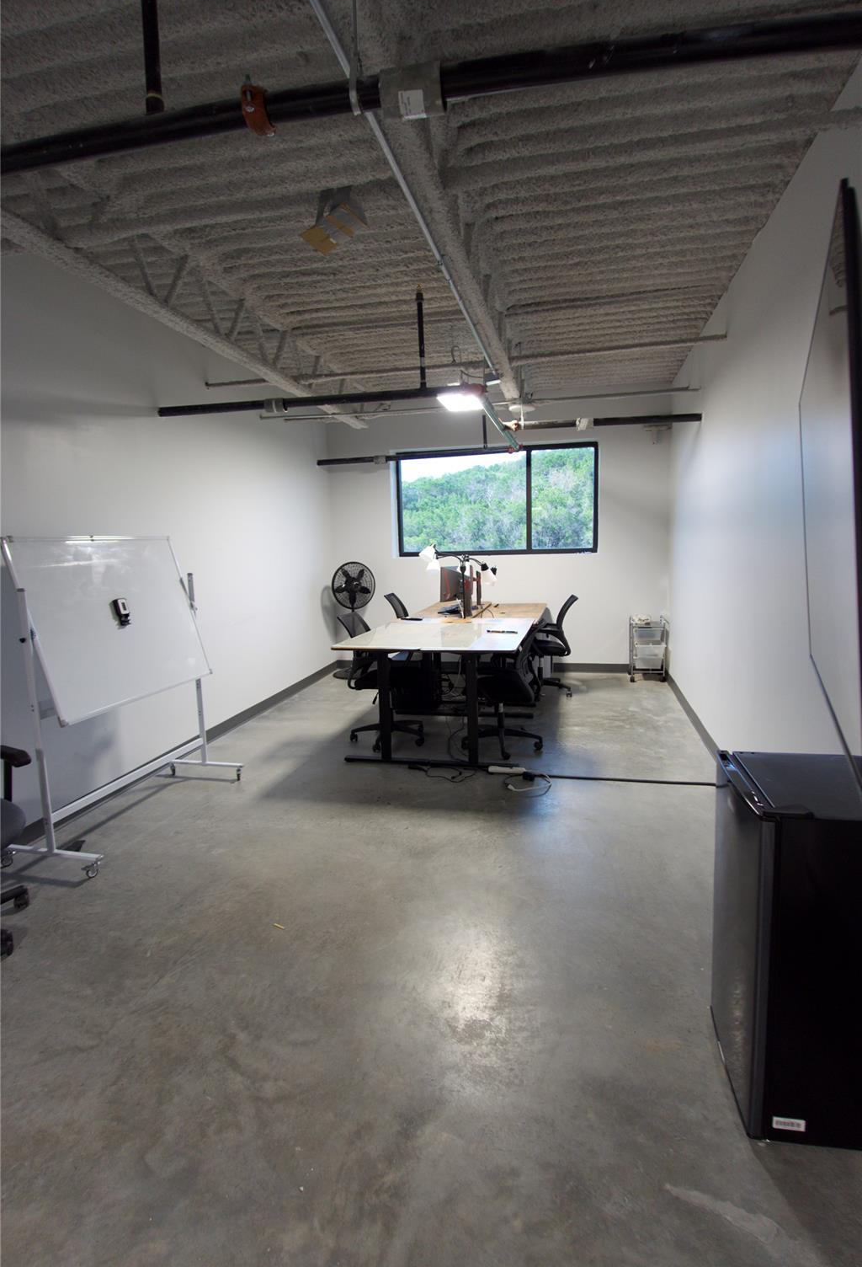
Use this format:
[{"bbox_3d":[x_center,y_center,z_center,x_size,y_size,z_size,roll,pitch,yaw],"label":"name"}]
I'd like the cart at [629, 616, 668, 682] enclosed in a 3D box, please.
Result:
[{"bbox_3d":[2.207,0.146,6.590,0.340,0.640,0.410,0,8,13],"label":"cart"}]

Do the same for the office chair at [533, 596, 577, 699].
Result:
[{"bbox_3d":[1.054,0.104,6.066,0.640,0.940,0.600,0,8,13],"label":"office chair"}]

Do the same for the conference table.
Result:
[{"bbox_3d":[0.299,0.274,5.526,1.220,0.800,3.040,0,8,13],"label":"conference table"}]

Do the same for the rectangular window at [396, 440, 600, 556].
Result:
[{"bbox_3d":[0.703,-1.471,7.194,2.220,1.170,0.100,0,8,13],"label":"rectangular window"}]

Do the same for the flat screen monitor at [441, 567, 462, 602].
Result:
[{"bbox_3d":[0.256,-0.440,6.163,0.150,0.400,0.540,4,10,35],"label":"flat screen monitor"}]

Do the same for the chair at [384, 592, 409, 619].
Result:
[{"bbox_3d":[-0.127,0.075,6.546,0.620,0.940,0.600,0,8,13],"label":"chair"}]

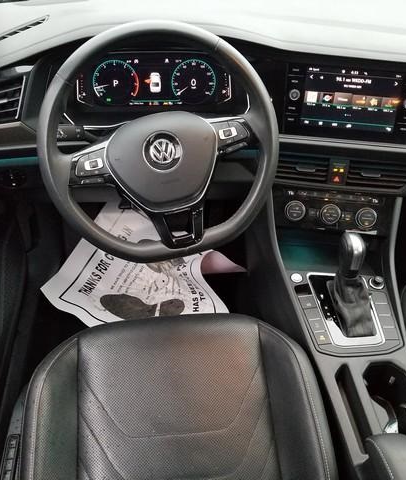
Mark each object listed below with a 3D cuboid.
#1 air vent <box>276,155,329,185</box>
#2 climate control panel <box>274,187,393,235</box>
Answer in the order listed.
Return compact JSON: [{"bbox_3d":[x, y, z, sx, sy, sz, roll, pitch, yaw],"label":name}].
[{"bbox_3d":[0.196,-0.147,0.994,0.122,0.052,0.040,4,26,3],"label":"air vent"},{"bbox_3d":[0.279,-0.062,1.041,0.250,0.088,0.040,4,13,3],"label":"climate control panel"}]

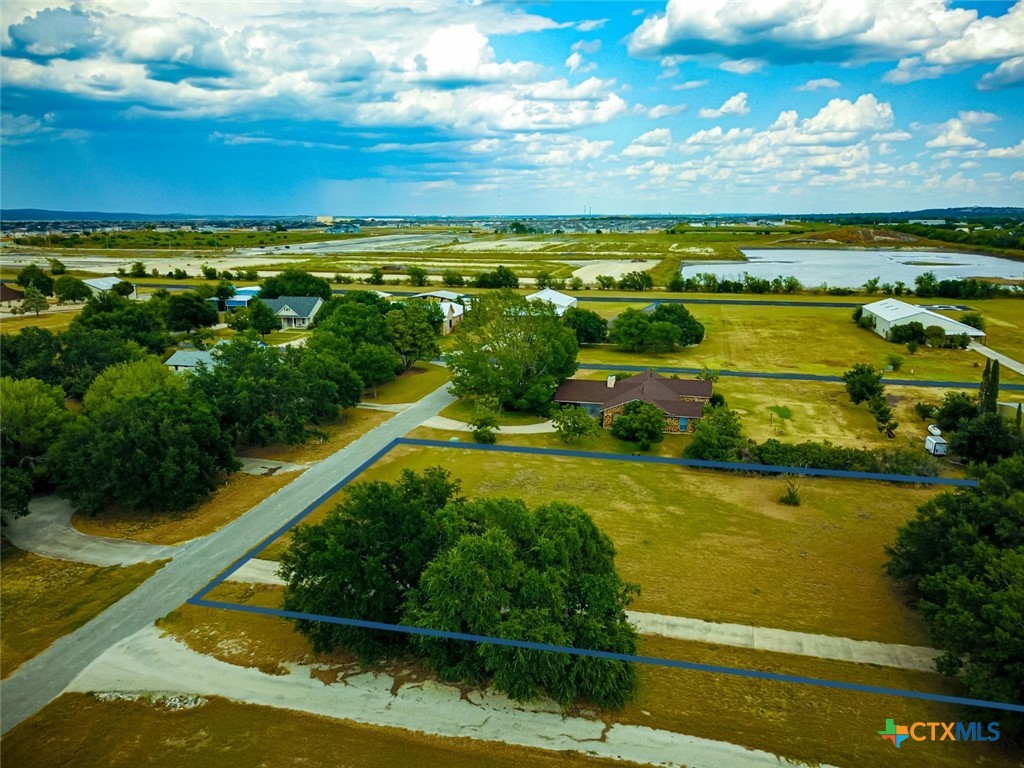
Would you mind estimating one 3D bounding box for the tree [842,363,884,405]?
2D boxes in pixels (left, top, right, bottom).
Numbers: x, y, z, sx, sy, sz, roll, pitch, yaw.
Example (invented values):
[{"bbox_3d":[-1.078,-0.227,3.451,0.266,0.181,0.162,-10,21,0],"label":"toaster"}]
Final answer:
[{"bbox_3d":[57.540,0.000,126.000,6.300,6.920,6.110,0,12,0],"label":"tree"}]

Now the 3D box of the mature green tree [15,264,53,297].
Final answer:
[{"bbox_3d":[-184.524,-39.392,295.809,12.476,13.009,12.101,-8,15,-31],"label":"mature green tree"}]

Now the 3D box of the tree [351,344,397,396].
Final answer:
[{"bbox_3d":[-23.647,-2.509,132.575,8.047,9.226,7.645,-2,13,-10],"label":"tree"}]

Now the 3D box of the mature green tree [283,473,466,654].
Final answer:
[{"bbox_3d":[-9.190,12.680,53.570,13.170,13.240,12.780,0,12,0],"label":"mature green tree"}]

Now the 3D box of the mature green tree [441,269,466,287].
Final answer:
[{"bbox_3d":[-25.690,-46.370,335.070,10.000,7.750,9.700,0,12,0],"label":"mature green tree"}]

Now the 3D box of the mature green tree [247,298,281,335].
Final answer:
[{"bbox_3d":[-64.791,-17.021,200.209,7.974,10.466,7.735,-4,13,-18],"label":"mature green tree"}]

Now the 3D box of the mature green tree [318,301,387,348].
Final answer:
[{"bbox_3d":[-32.960,-10.900,161.430,14.770,13.000,14.330,0,12,0],"label":"mature green tree"}]

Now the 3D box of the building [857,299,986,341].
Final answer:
[{"bbox_3d":[115.666,-18.362,218.128,23.228,7.895,34.311,3,13,13],"label":"building"}]

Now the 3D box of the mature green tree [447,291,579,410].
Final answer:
[{"bbox_3d":[0.080,-5.030,120.810,20.630,18.970,20.010,0,12,0],"label":"mature green tree"}]

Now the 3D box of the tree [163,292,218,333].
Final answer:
[{"bbox_3d":[-88.167,-19.529,210.391,13.712,10.980,13.301,-5,13,-22],"label":"tree"}]

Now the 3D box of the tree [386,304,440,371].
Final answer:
[{"bbox_3d":[-19.540,-9.050,153.060,10.640,12.990,10.320,0,12,0],"label":"tree"}]

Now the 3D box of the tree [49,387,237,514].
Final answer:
[{"bbox_3d":[-37.750,7.040,80.350,17.800,12.770,17.260,0,12,0],"label":"tree"}]

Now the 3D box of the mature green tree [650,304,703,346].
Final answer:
[{"bbox_3d":[39.050,-14.180,182.950,13.480,10.160,13.080,0,12,0],"label":"mature green tree"}]

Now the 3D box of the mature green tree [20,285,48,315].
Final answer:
[{"bbox_3d":[-152.690,-27.193,245.275,7.627,10.934,7.398,-8,15,-31],"label":"mature green tree"}]

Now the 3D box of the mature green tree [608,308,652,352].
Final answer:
[{"bbox_3d":[27.095,-12.364,176.187,9.875,9.745,9.381,2,12,9],"label":"mature green tree"}]

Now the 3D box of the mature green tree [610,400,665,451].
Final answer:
[{"bbox_3d":[17.440,5.067,107.122,7.357,5.250,6.989,2,13,9],"label":"mature green tree"}]

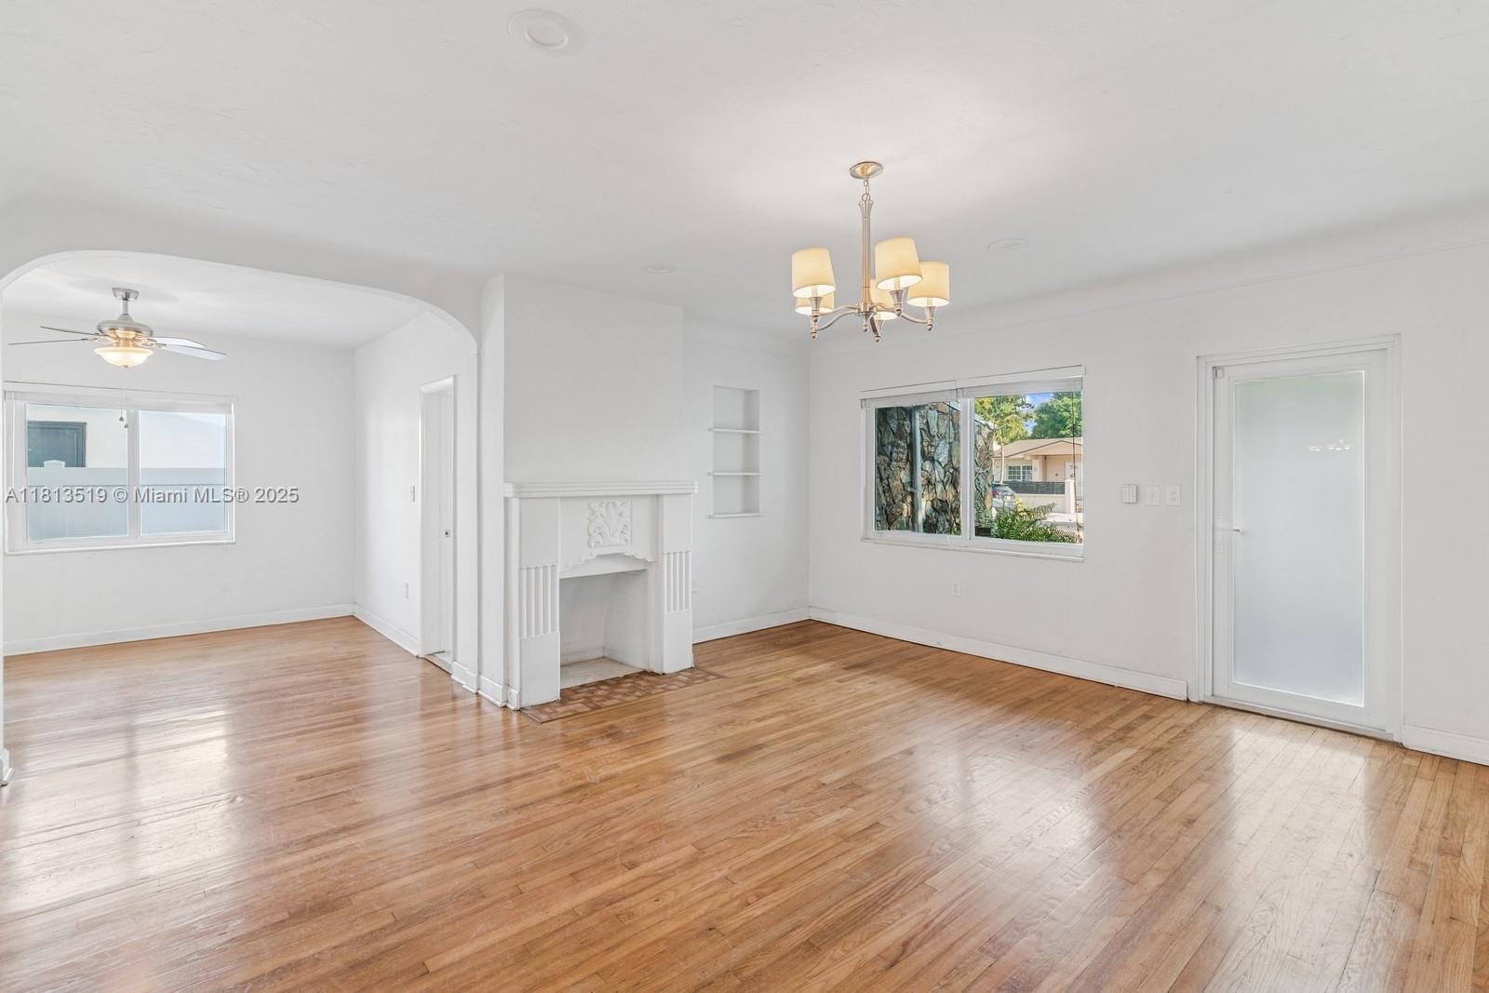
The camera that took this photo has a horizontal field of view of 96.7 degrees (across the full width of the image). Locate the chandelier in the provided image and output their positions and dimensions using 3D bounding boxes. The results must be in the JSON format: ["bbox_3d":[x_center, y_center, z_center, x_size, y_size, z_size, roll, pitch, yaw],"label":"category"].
[{"bbox_3d":[0.492,-0.987,2.646,0.650,0.660,0.650,0,1,0],"label":"chandelier"}]

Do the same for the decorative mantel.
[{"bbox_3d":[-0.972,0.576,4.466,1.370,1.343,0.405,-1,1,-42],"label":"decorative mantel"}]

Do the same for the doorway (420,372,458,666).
[{"bbox_3d":[-2.167,0.205,4.785,0.130,2.047,0.784,-1,1,-42],"label":"doorway"}]

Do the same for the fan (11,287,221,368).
[{"bbox_3d":[-4.438,-1.198,4.753,1.240,0.541,1.220,-1,1,-42],"label":"fan"}]

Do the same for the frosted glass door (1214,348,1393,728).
[{"bbox_3d":[3.106,0.206,3.760,0.130,2.105,0.908,-1,1,-42],"label":"frosted glass door"}]

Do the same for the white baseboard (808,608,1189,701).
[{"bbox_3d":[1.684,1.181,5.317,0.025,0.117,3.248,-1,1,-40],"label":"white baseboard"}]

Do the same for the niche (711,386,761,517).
[{"bbox_3d":[-0.126,-0.387,5.931,0.560,1.136,0.225,-1,1,-42],"label":"niche"}]

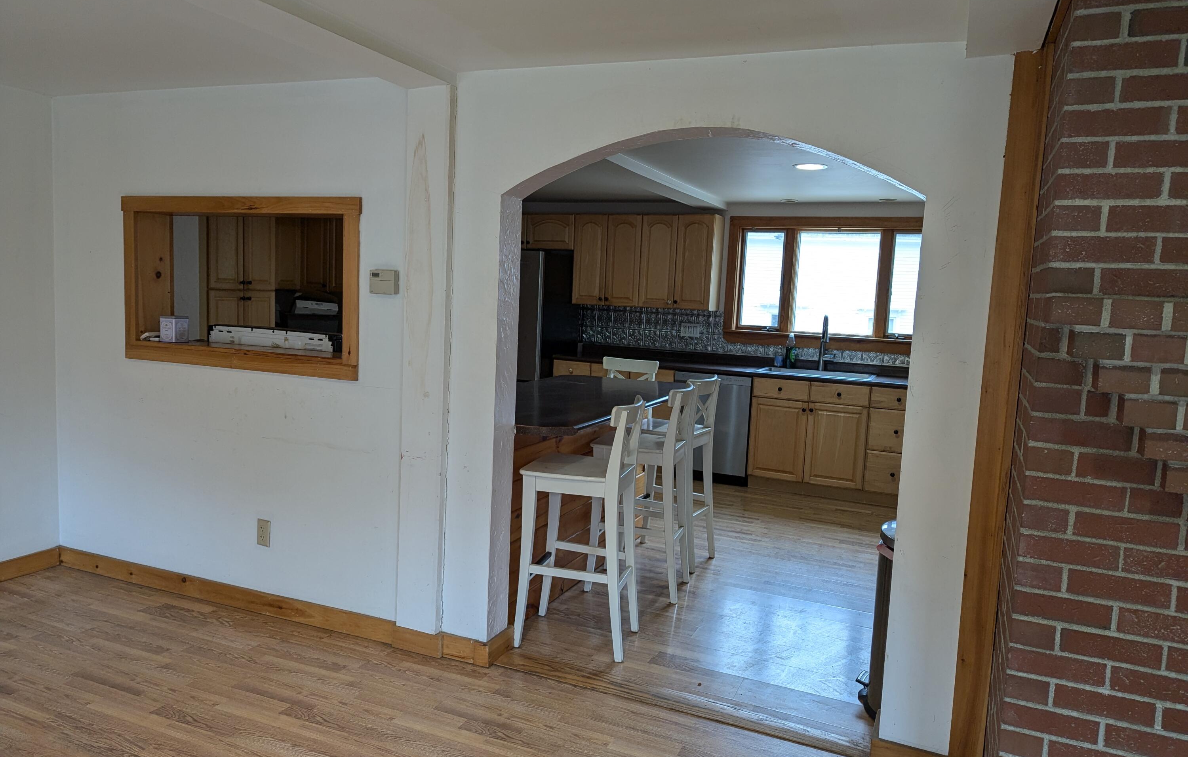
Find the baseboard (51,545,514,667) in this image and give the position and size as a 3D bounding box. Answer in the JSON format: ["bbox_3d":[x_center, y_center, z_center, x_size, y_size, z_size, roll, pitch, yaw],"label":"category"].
[{"bbox_3d":[-1.500,0.963,3.592,2.384,0.098,0.032,5,6,21],"label":"baseboard"}]

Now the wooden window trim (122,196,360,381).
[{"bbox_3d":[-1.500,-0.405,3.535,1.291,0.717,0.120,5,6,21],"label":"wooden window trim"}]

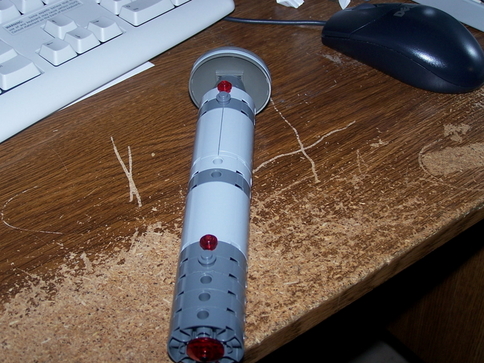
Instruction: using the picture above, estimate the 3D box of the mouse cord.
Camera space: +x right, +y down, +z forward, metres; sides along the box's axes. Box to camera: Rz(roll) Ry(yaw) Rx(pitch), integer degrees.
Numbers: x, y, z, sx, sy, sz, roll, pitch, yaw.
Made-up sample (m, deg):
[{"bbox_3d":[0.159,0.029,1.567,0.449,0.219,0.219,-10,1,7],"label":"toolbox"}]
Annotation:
[{"bbox_3d":[0.024,-0.111,0.620,0.073,0.004,0.006,4,40,1],"label":"mouse cord"}]

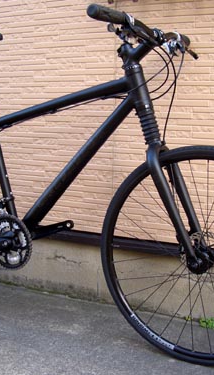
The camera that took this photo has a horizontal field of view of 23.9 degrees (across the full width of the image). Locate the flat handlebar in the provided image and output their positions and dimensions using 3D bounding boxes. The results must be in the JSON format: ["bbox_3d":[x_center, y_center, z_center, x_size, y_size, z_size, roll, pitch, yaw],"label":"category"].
[{"bbox_3d":[0.155,-0.449,1.508,0.140,0.100,0.630,7,12,29],"label":"flat handlebar"}]

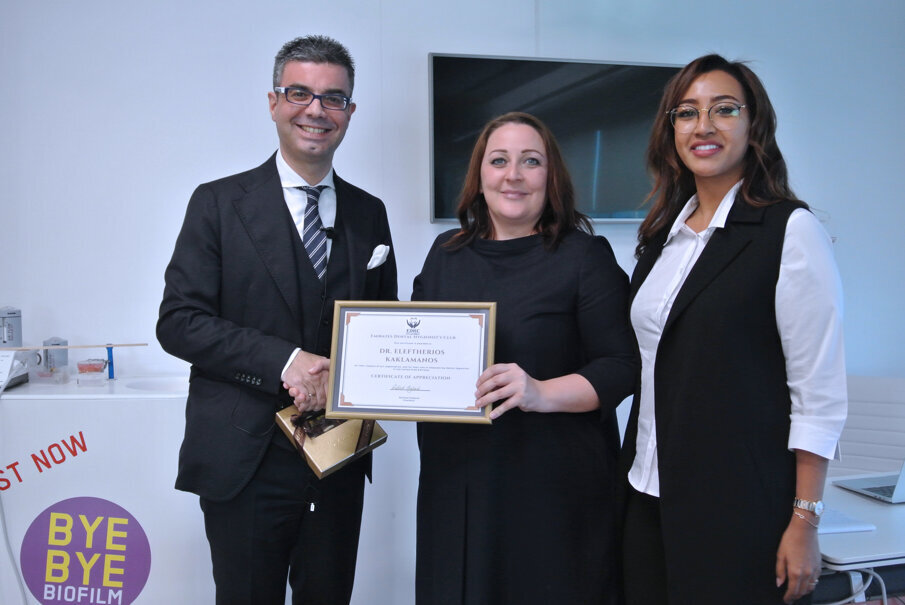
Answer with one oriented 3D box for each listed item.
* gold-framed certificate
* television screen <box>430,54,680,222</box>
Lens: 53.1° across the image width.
[{"bbox_3d":[-0.075,0.110,1.694,0.311,0.226,0.018,1,-13,9],"label":"gold-framed certificate"},{"bbox_3d":[0.458,-0.639,3.633,1.122,0.649,0.060,-1,3,-14],"label":"television screen"}]

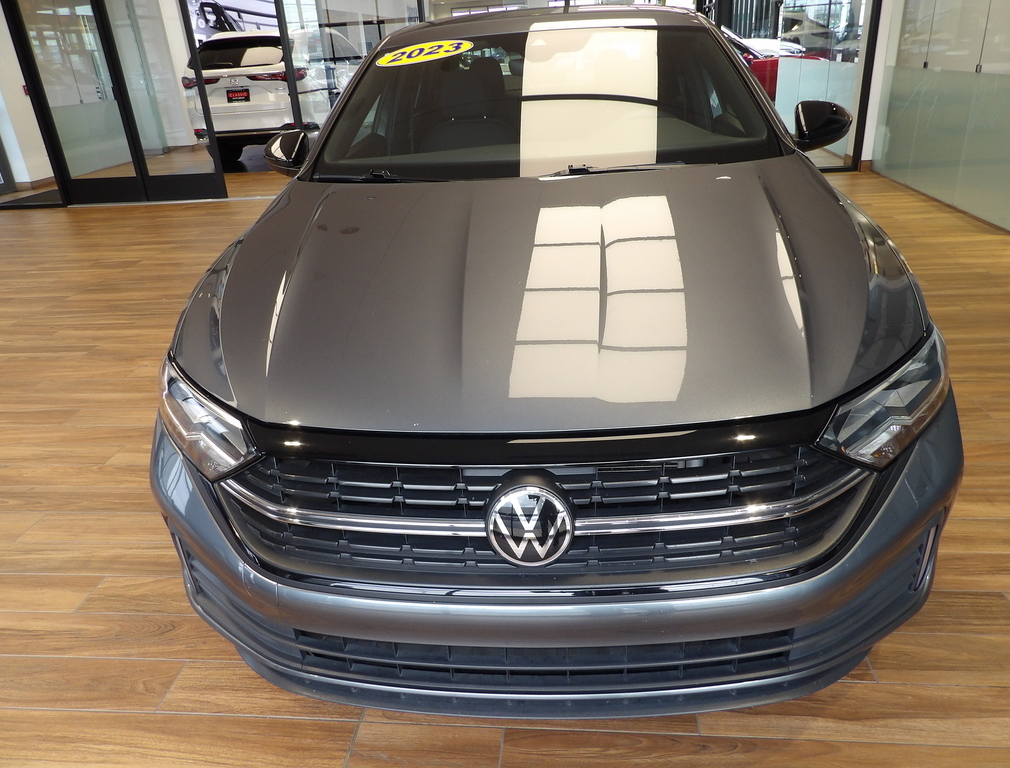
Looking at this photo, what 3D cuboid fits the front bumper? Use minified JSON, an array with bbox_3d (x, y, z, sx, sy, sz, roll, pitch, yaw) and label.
[{"bbox_3d":[0.062,0.307,1.398,1.770,0.500,0.540,-1,24,5],"label":"front bumper"}]

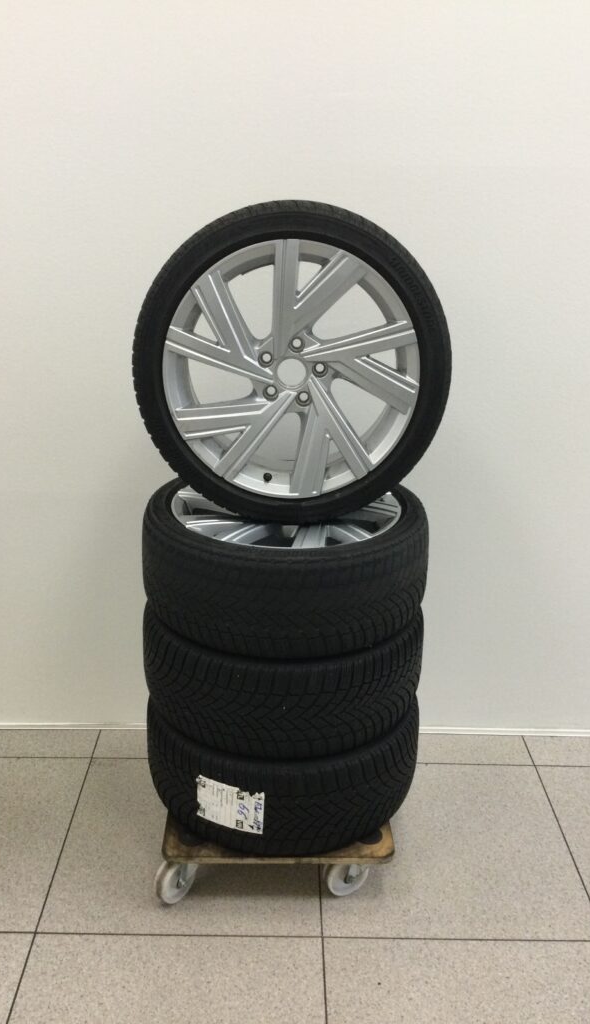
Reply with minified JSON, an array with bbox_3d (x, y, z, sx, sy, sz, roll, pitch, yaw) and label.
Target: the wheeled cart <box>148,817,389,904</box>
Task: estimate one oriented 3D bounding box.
[{"bbox_3d":[-0.044,0.699,2.238,0.500,0.142,0.570,1,21,-2],"label":"wheeled cart"}]

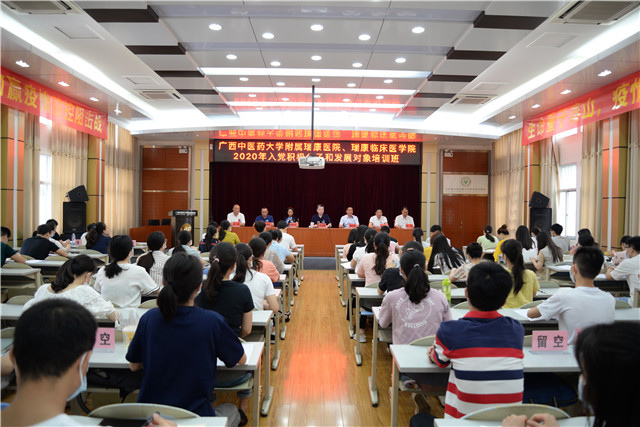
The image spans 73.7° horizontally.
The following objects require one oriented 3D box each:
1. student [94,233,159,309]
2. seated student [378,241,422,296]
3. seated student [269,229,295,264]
[{"bbox_3d":[-1.723,0.816,3.922,0.550,1.259,0.680,1,0,4],"label":"student"},{"bbox_3d":[0.836,0.922,4.270,0.500,1.283,0.740,1,0,-6],"label":"seated student"},{"bbox_3d":[-0.620,0.846,6.502,0.470,1.208,0.660,1,0,2],"label":"seated student"}]

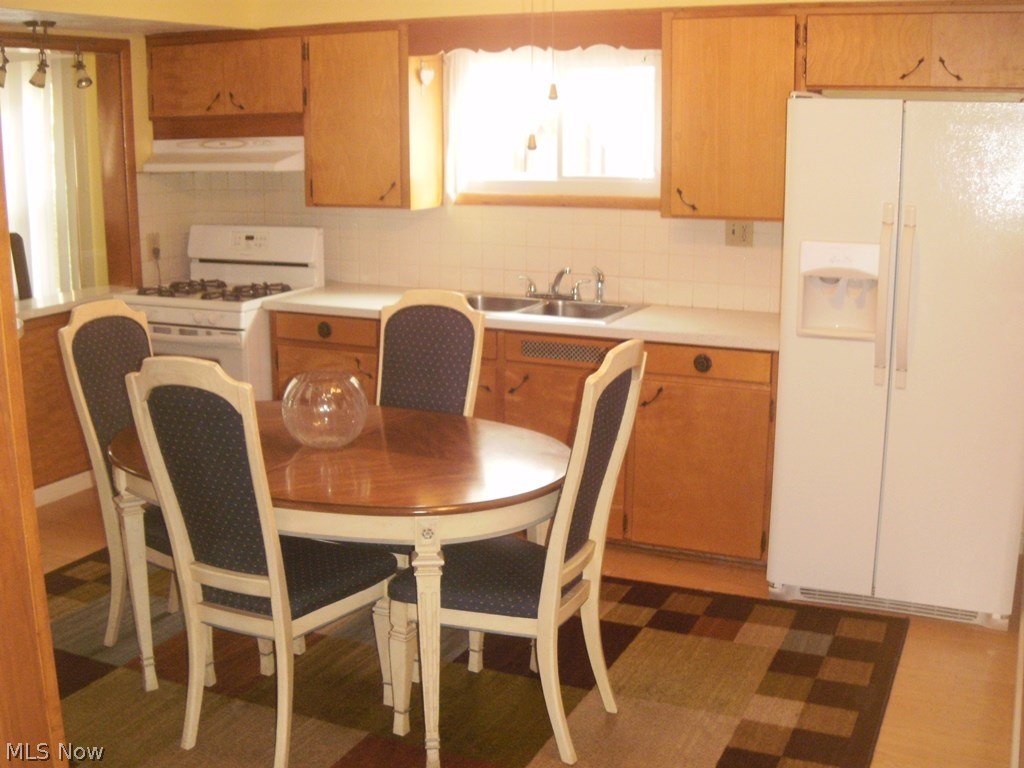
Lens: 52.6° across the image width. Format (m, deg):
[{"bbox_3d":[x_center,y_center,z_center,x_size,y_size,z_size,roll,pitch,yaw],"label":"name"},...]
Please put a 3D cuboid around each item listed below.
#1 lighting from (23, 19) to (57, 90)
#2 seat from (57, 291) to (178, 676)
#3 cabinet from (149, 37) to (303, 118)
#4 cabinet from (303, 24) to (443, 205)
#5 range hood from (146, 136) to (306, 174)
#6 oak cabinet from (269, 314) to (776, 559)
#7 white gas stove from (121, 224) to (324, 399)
[{"bbox_3d":[-1.853,-1.290,4.085,0.126,0.287,0.126,6,14,22],"label":"lighting"},{"bbox_3d":[-1.029,0.302,3.216,0.605,1.107,0.474,6,14,22],"label":"seat"},{"bbox_3d":[-1.266,-1.433,4.860,0.902,0.373,0.315,6,14,22],"label":"cabinet"},{"bbox_3d":[-0.622,-1.183,4.633,0.539,0.783,0.315,6,14,22],"label":"cabinet"},{"bbox_3d":[-1.300,-1.084,4.877,0.892,0.160,0.459,6,14,22],"label":"range hood"},{"bbox_3d":[0.059,0.131,4.474,2.218,0.852,0.620,6,14,22],"label":"oak cabinet"},{"bbox_3d":[-1.399,-0.150,4.992,0.776,1.179,0.685,6,14,22],"label":"white gas stove"}]

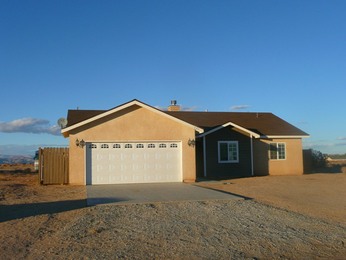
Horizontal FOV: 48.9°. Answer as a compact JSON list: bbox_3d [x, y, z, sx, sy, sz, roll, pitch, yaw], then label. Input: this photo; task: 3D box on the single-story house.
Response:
[{"bbox_3d":[0.756,0.875,26.529,15.670,4.950,13.560,0,-5,-13],"label":"single-story house"}]

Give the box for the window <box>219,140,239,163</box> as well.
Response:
[{"bbox_3d":[3.444,1.377,23.368,1.340,1.330,0.100,0,-5,-13],"label":"window"}]

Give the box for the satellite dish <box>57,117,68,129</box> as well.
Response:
[{"bbox_3d":[-5.513,-0.336,19.055,0.526,0.590,0.350,0,-5,-13],"label":"satellite dish"}]

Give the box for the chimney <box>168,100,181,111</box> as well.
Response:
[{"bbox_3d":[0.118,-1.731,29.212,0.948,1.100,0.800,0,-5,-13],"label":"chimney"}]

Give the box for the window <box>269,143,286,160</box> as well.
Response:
[{"bbox_3d":[6.938,1.423,25.041,1.200,1.155,0.100,0,-5,-13],"label":"window"}]

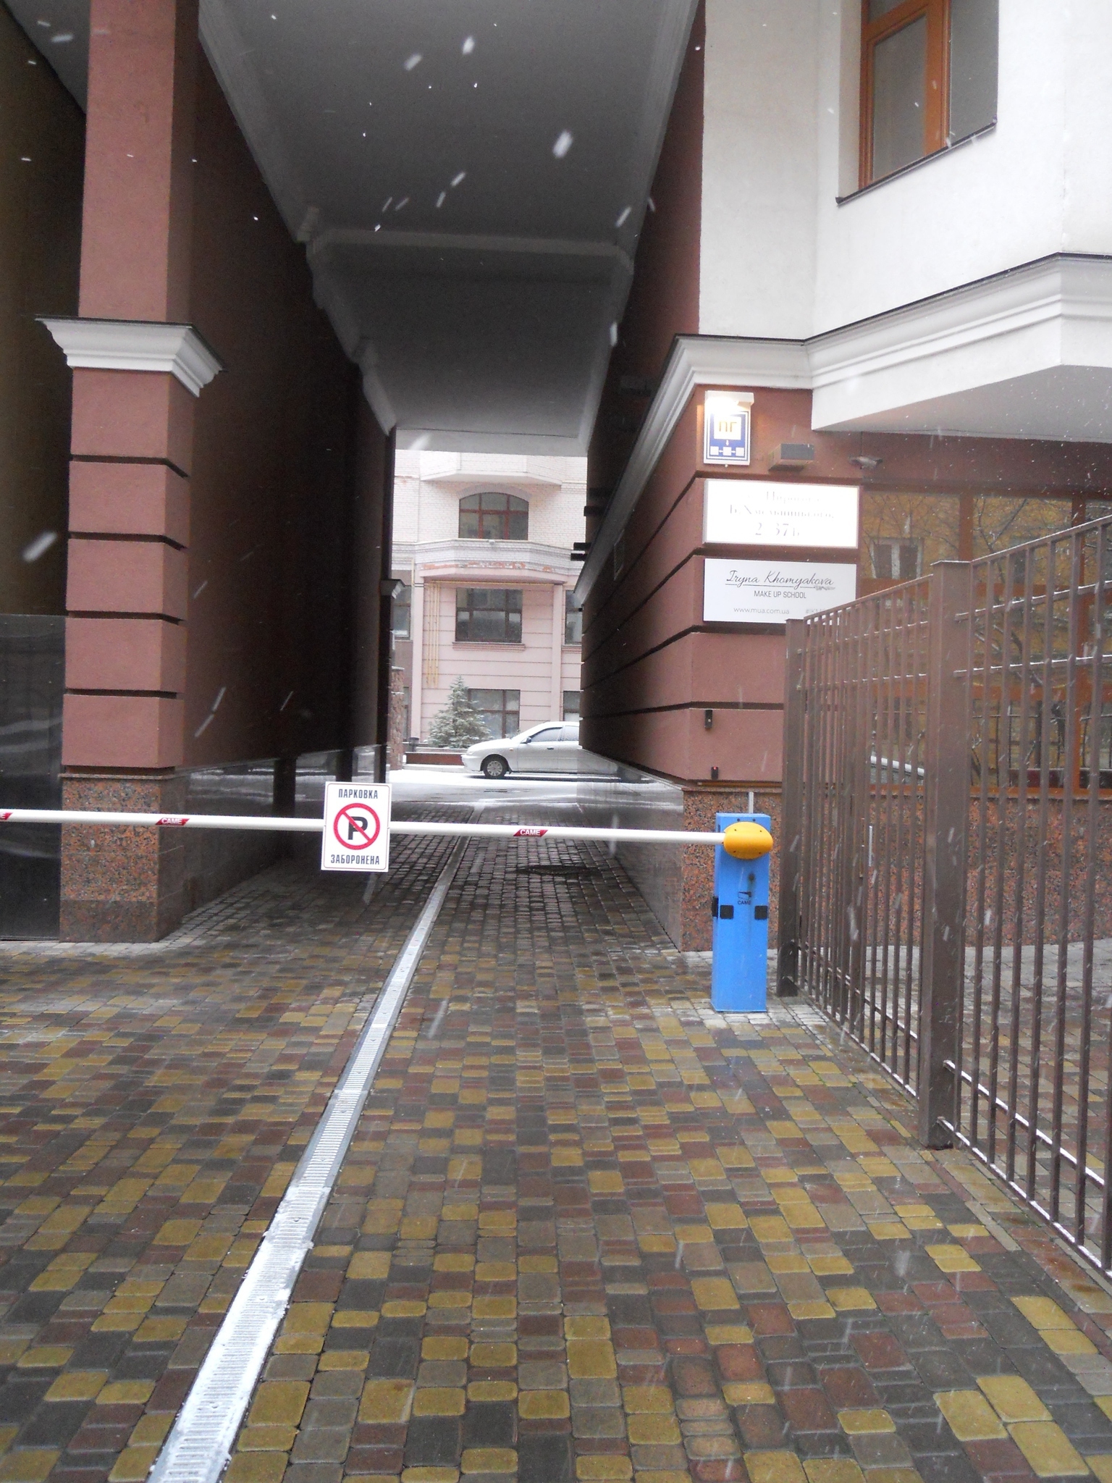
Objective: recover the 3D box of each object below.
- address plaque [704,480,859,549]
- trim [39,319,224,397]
[{"bbox_3d":[1.464,-1.470,7.819,0.990,0.405,0.120,2,1,-2],"label":"address plaque"},{"bbox_3d":[-2.740,-2.475,7.795,0.957,0.260,0.810,2,1,-2],"label":"trim"}]

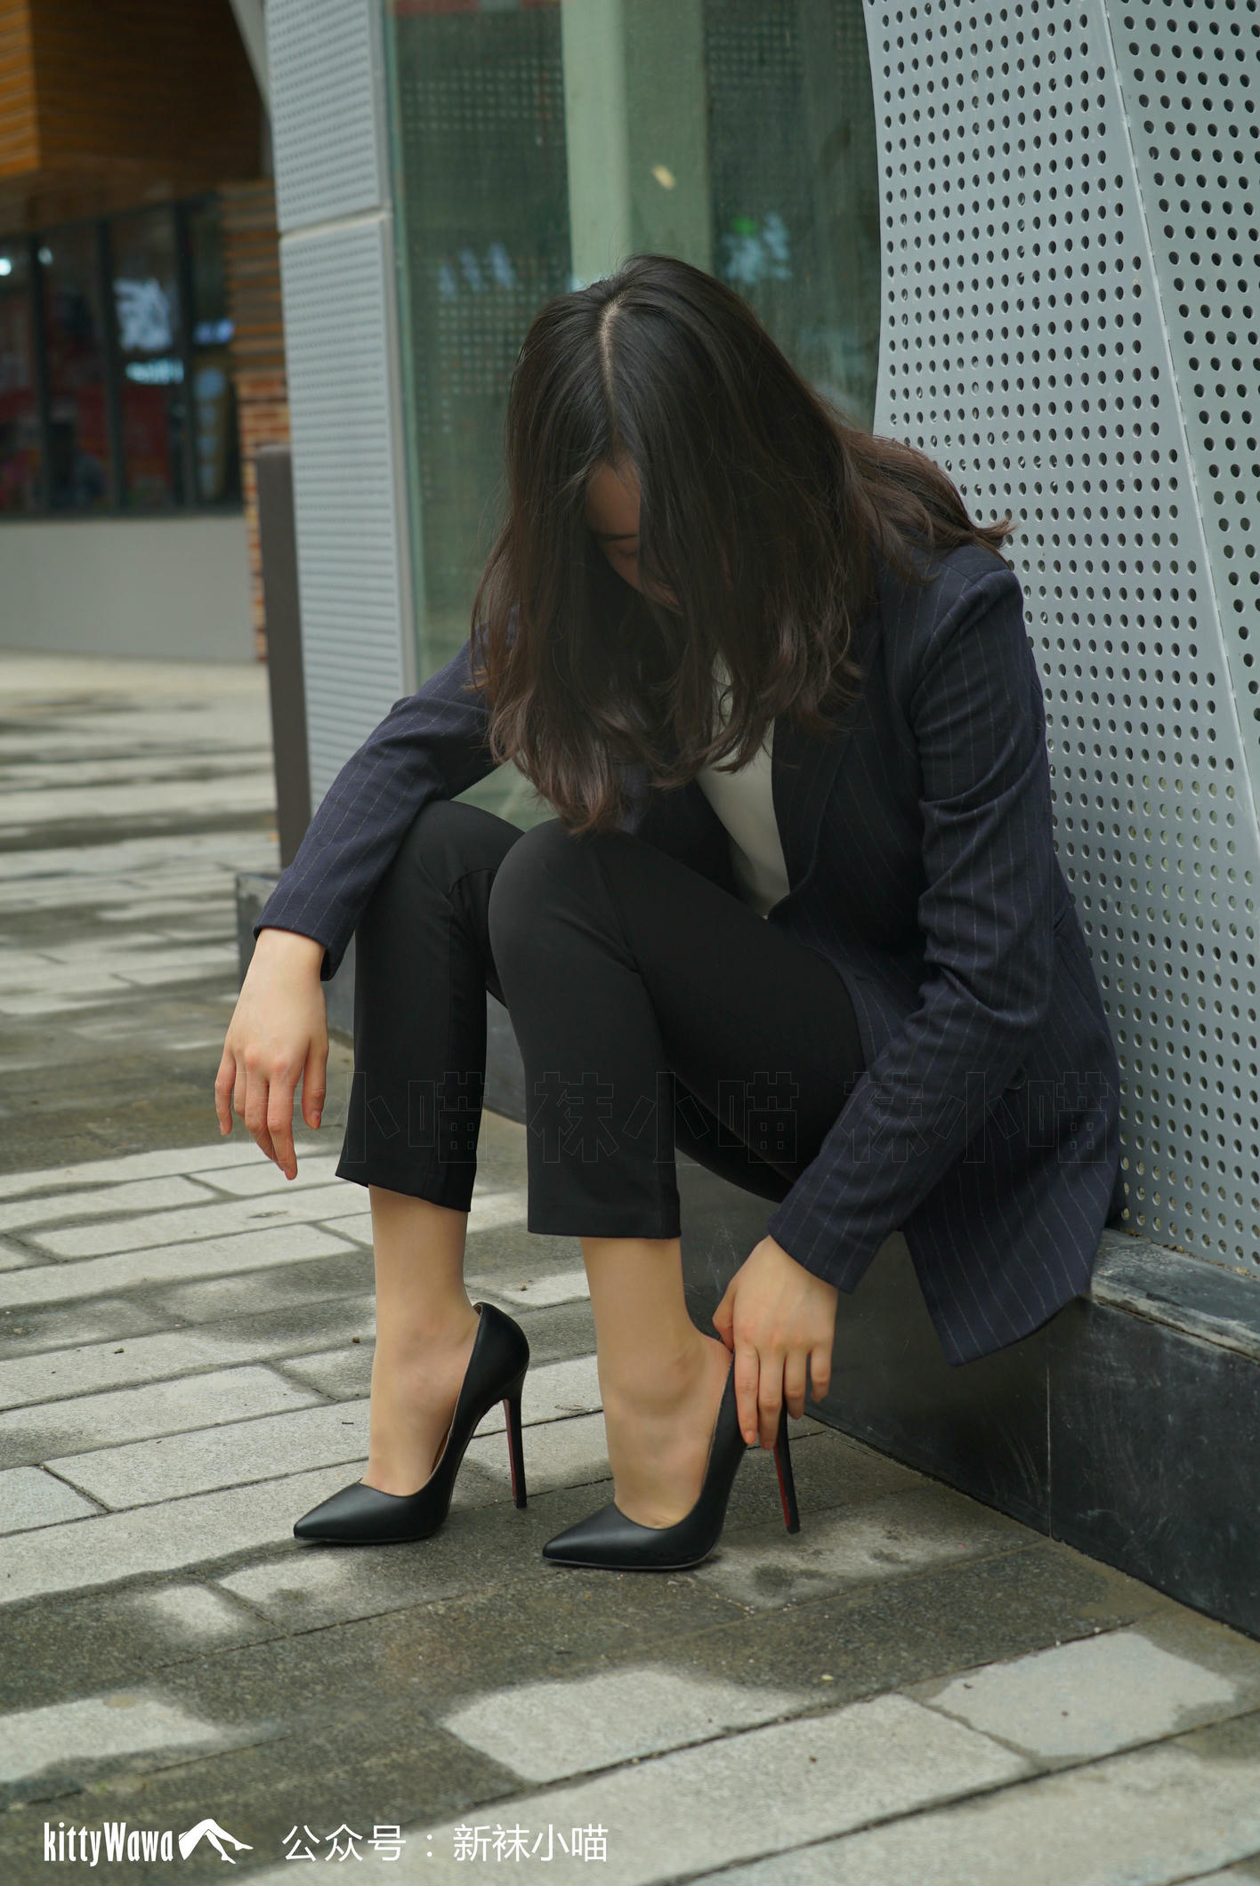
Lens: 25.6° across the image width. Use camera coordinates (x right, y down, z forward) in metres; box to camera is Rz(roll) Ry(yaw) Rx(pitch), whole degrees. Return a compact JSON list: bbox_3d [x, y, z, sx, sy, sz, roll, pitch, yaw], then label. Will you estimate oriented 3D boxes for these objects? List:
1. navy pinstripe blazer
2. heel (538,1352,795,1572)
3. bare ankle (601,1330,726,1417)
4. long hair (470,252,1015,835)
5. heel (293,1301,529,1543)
[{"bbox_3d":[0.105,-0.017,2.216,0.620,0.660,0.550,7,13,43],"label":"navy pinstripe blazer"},{"bbox_3d":[0.032,0.389,2.139,0.207,0.163,0.075,-4,9,-15],"label":"heel"},{"bbox_3d":[0.025,0.330,2.129,0.082,0.062,0.066,-4,9,-15],"label":"bare ankle"},{"bbox_3d":[0.081,-0.300,2.070,0.300,0.420,0.310,3,10,30],"label":"long hair"},{"bbox_3d":[-0.175,0.383,2.203,0.194,0.168,0.075,-5,9,-23],"label":"heel"}]

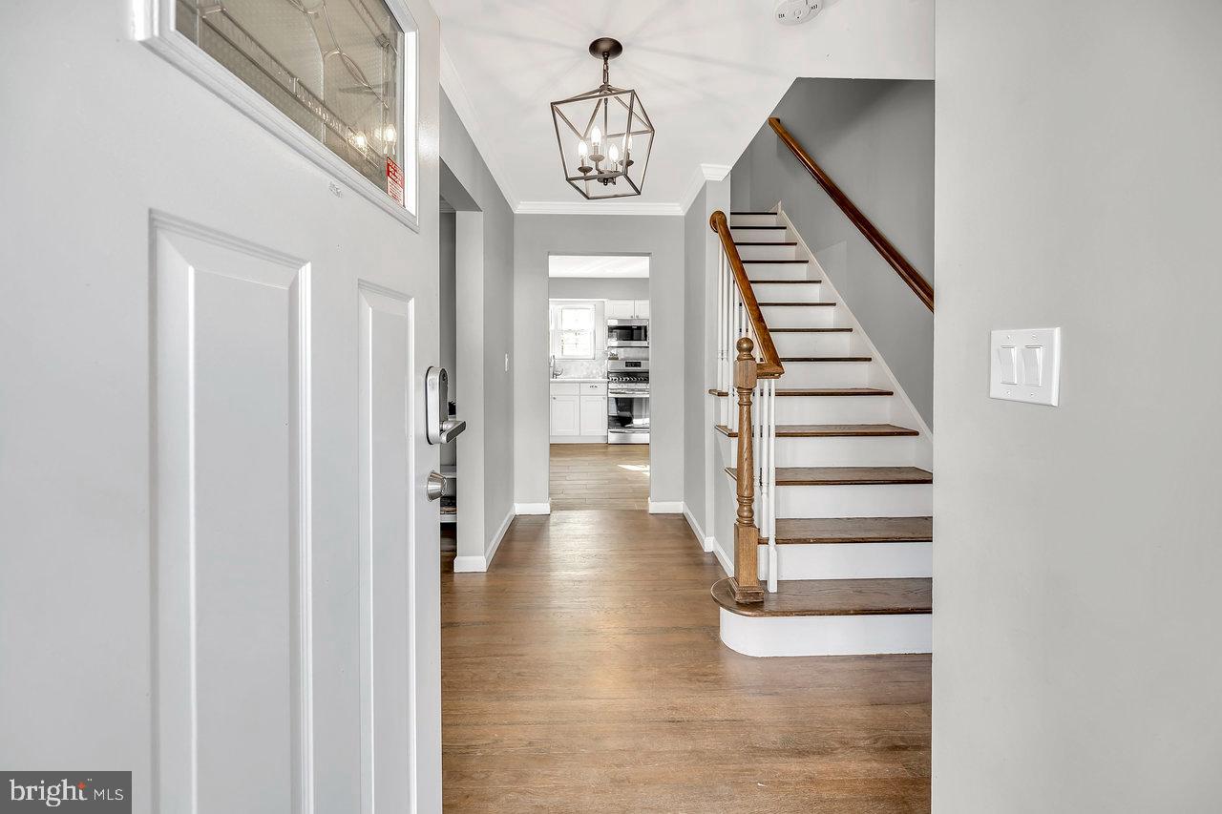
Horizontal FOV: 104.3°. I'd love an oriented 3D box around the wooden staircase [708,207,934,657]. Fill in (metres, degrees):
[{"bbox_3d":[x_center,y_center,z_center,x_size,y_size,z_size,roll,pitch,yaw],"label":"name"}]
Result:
[{"bbox_3d":[1.050,-0.430,3.300,1.250,2.680,2.780,0,3,-2],"label":"wooden staircase"}]

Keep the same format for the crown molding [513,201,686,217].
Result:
[{"bbox_3d":[-0.090,-1.559,3.730,1.340,0.085,0.055,0,3,-2],"label":"crown molding"}]

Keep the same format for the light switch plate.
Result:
[{"bbox_3d":[0.641,-0.065,0.742,0.010,0.116,0.117,0,3,-2],"label":"light switch plate"}]

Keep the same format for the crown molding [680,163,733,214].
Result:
[{"bbox_3d":[0.655,-1.517,3.355,0.220,0.085,0.800,0,3,-2],"label":"crown molding"}]

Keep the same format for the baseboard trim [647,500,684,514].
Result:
[{"bbox_3d":[0.437,0.800,3.775,0.285,0.095,0.020,0,3,-2],"label":"baseboard trim"}]

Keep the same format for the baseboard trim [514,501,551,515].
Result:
[{"bbox_3d":[-0.617,0.804,3.740,0.285,0.097,0.020,0,3,-2],"label":"baseboard trim"}]

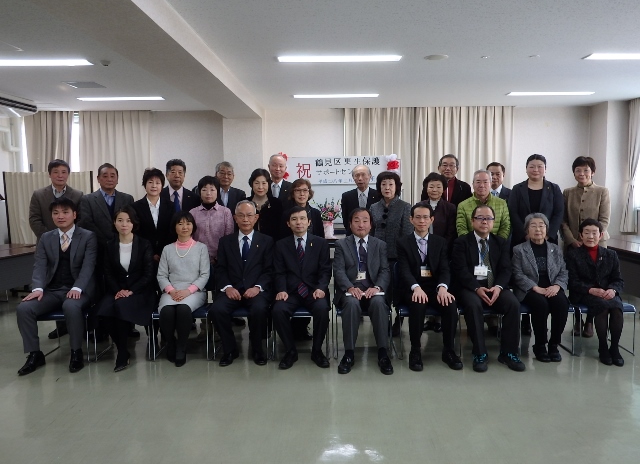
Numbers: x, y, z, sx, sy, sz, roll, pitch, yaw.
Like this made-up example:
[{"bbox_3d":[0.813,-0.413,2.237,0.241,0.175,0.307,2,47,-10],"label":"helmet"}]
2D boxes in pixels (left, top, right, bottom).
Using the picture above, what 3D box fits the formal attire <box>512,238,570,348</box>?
[{"bbox_3d":[1.869,0.502,4.308,0.448,0.860,0.580,0,6,7],"label":"formal attire"}]

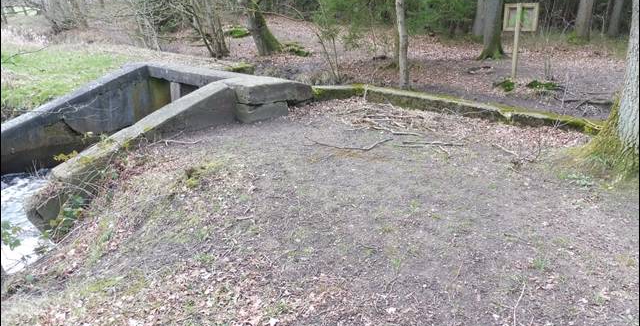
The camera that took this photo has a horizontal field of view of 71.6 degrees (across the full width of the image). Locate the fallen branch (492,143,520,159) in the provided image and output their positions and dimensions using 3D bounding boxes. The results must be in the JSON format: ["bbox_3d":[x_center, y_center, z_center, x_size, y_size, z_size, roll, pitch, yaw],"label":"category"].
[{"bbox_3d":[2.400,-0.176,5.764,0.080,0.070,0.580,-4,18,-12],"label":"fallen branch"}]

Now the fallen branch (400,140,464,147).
[{"bbox_3d":[1.550,-0.271,6.080,0.850,0.060,0.110,3,18,9],"label":"fallen branch"}]

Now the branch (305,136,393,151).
[{"bbox_3d":[0.380,-0.280,6.077,1.230,0.080,0.500,1,18,3],"label":"branch"}]

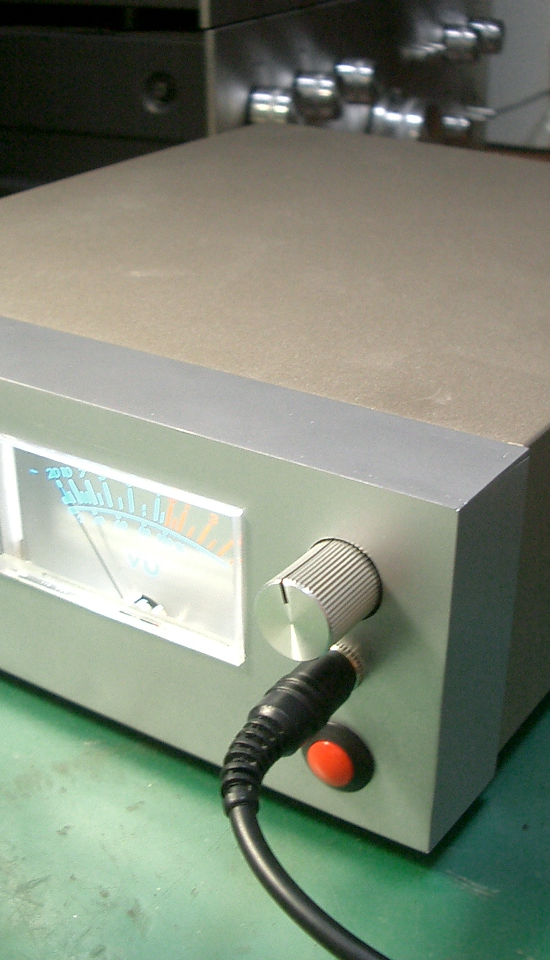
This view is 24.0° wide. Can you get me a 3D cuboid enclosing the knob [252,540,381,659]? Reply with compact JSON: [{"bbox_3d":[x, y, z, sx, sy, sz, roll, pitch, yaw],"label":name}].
[{"bbox_3d":[0.008,0.021,0.227,0.016,0.016,0.017,17,31,29],"label":"knob"}]

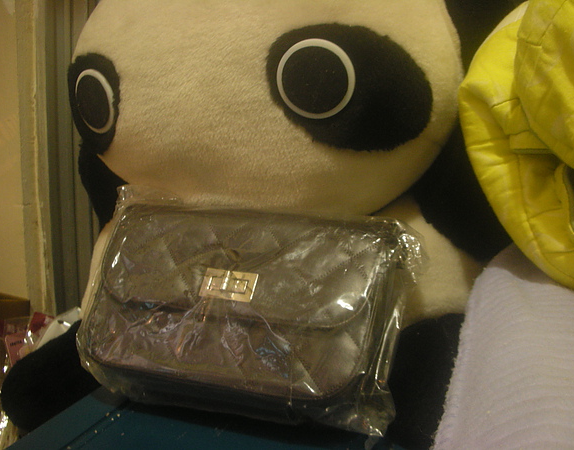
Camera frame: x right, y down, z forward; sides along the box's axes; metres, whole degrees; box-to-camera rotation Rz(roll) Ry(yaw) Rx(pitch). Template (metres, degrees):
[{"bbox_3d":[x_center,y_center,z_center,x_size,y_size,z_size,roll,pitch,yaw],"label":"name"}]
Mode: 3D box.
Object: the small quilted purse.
[{"bbox_3d":[-0.031,0.061,0.460,0.220,0.138,0.068,2,-24,21],"label":"small quilted purse"}]

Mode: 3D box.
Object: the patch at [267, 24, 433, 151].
[{"bbox_3d":[0.059,-0.112,0.505,0.150,0.100,0.040,1,14,-29],"label":"patch"}]

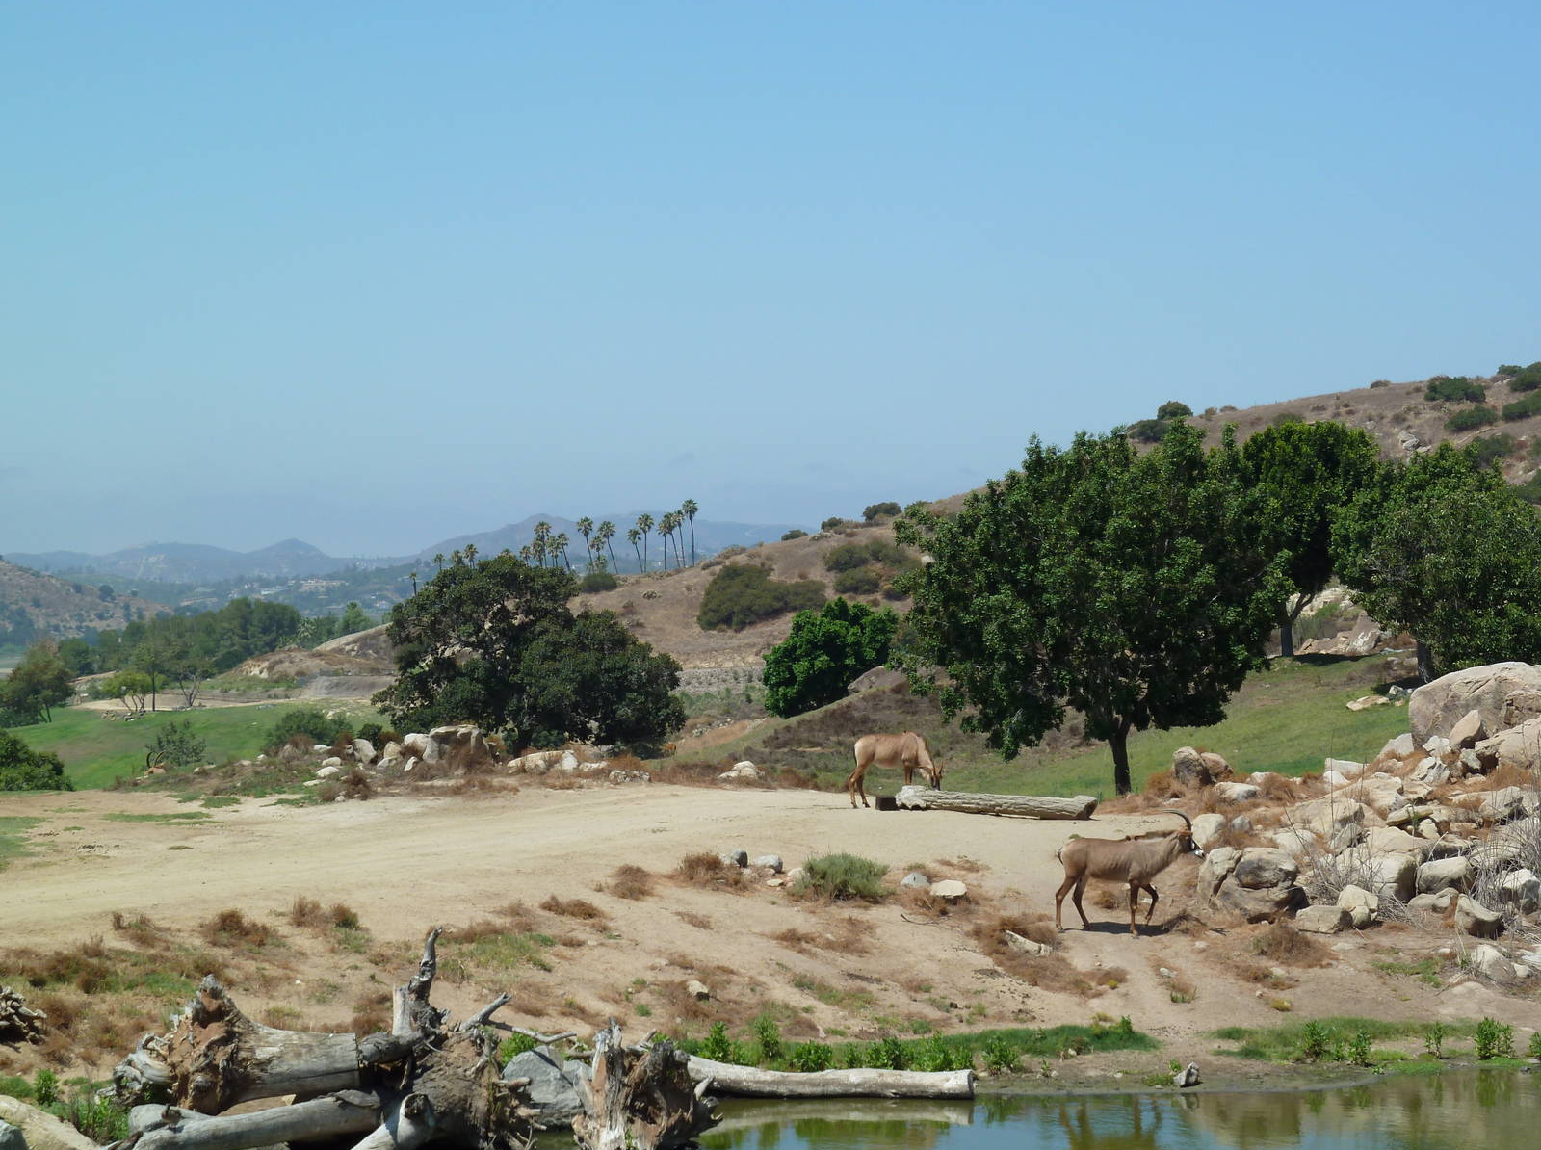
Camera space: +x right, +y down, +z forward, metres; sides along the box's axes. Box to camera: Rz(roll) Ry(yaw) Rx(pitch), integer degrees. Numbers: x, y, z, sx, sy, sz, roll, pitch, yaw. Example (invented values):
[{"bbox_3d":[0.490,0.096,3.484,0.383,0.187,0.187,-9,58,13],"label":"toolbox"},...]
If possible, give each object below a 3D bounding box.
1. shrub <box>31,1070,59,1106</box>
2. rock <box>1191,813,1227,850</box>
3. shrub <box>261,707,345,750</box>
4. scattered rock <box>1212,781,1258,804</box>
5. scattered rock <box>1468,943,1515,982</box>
[{"bbox_3d":[-7.852,5.552,40.000,0.287,0.404,0.287,0,0,0],"label":"shrub"},{"bbox_3d":[7.126,4.164,60.000,0.586,0.606,0.528,0,0,0],"label":"rock"},{"bbox_3d":[-11.334,3.783,90.000,2.050,1.200,1.800,0,0,0],"label":"shrub"},{"bbox_3d":[8.017,3.755,63.500,0.790,0.420,0.600,0,0,0],"label":"scattered rock"},{"bbox_3d":[9.173,4.931,47.000,0.597,0.505,0.500,0,0,0],"label":"scattered rock"}]

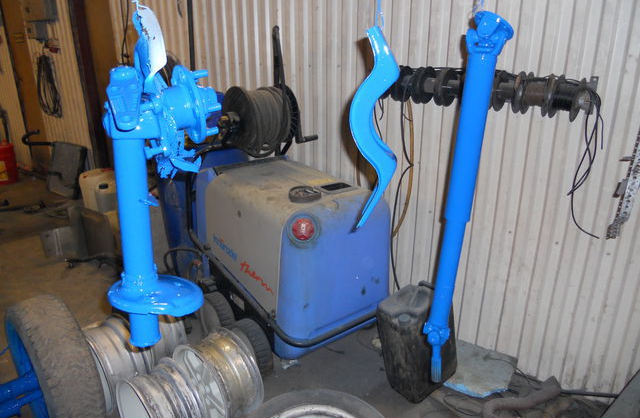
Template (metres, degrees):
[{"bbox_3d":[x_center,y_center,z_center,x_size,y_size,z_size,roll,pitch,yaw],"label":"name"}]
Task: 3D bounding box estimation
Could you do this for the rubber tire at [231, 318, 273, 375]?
[{"bbox_3d":[-0.331,0.651,2.283,0.090,0.280,0.280,-15,24,-37],"label":"rubber tire"}]

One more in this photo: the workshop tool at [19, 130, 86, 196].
[{"bbox_3d":[-2.699,-0.456,4.975,0.800,0.580,0.270,13,23,33],"label":"workshop tool"}]

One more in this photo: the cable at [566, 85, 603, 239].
[{"bbox_3d":[1.026,-0.180,1.937,0.120,0.600,0.100,16,25,39],"label":"cable"}]

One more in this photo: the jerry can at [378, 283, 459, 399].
[{"bbox_3d":[0.449,0.608,2.270,0.285,0.415,0.205,-22,24,-36],"label":"jerry can"}]

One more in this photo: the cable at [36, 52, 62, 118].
[{"bbox_3d":[-2.781,-1.278,5.124,0.380,0.660,0.090,16,25,39],"label":"cable"}]

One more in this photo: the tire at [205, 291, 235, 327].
[{"bbox_3d":[-0.541,0.560,2.550,0.085,0.280,0.280,-15,24,-37],"label":"tire"}]

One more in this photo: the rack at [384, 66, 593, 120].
[{"bbox_3d":[0.681,-0.499,2.093,0.880,0.175,0.190,16,25,39],"label":"rack"}]

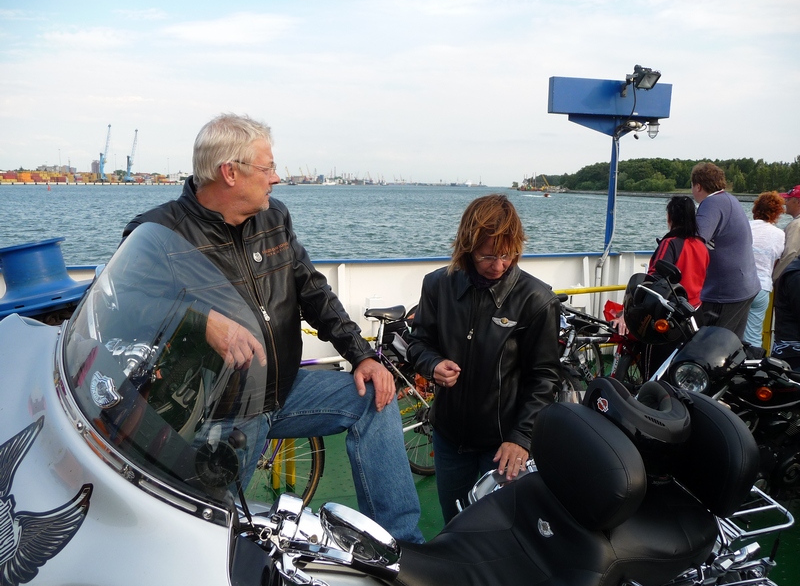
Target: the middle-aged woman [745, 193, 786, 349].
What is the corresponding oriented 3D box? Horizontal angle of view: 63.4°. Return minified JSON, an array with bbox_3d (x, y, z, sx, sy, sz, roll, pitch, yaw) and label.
[{"bbox_3d":[3.217,-0.047,5.665,0.500,1.630,0.400,-1,10,-9],"label":"middle-aged woman"}]

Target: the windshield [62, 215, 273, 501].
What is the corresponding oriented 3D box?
[{"bbox_3d":[-0.392,0.080,0.975,0.530,0.330,0.200,26,23,35],"label":"windshield"}]

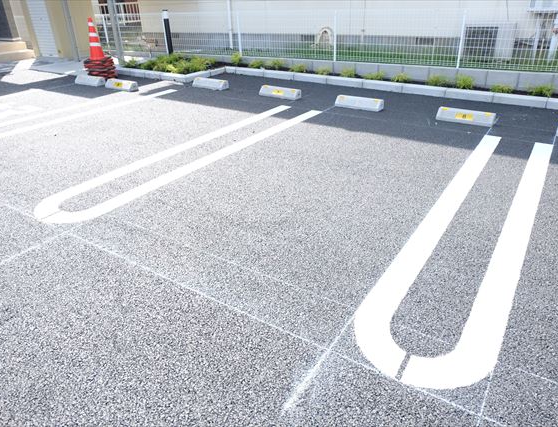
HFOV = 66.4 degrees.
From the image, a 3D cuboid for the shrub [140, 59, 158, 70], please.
[{"bbox_3d":[-2.429,-2.767,7.979,0.330,0.220,0.320,16,32,30],"label":"shrub"}]

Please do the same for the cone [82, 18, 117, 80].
[{"bbox_3d":[-3.289,-2.977,7.678,0.400,1.010,0.400,16,32,30],"label":"cone"}]

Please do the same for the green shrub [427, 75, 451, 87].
[{"bbox_3d":[2.310,-1.913,6.165,0.310,0.180,0.270,16,32,30],"label":"green shrub"}]

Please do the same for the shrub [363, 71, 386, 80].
[{"bbox_3d":[1.488,-2.161,6.700,0.350,0.160,0.280,16,32,30],"label":"shrub"}]

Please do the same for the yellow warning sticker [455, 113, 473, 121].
[{"bbox_3d":[2.056,-1.071,4.729,0.174,0.068,0.005,16,0,30],"label":"yellow warning sticker"}]

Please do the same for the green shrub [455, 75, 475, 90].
[{"bbox_3d":[2.602,-1.826,5.953,0.260,0.210,0.250,16,32,30],"label":"green shrub"}]

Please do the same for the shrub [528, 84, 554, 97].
[{"bbox_3d":[3.358,-1.578,5.482,0.300,0.175,0.270,16,32,30],"label":"shrub"}]

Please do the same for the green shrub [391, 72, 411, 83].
[{"bbox_3d":[1.845,-2.052,6.465,0.280,0.170,0.250,16,32,30],"label":"green shrub"}]

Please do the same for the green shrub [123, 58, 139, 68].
[{"bbox_3d":[-2.869,-2.911,8.297,0.290,0.200,0.280,16,32,30],"label":"green shrub"}]

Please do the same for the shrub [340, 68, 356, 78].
[{"bbox_3d":[1.115,-2.283,6.940,0.260,0.170,0.240,-1,28,1],"label":"shrub"}]

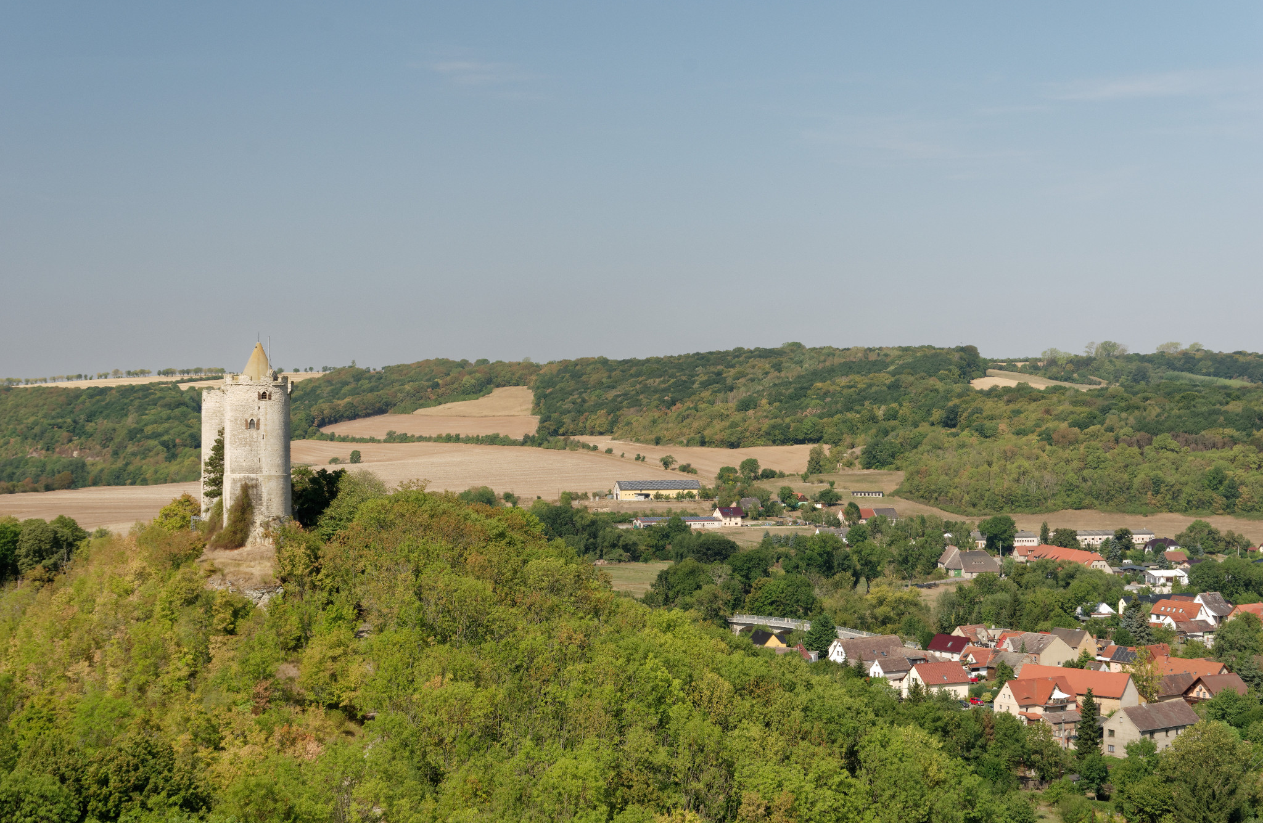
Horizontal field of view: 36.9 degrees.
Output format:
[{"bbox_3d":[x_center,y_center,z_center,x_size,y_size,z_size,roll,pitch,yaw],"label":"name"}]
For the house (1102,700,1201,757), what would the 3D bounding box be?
[{"bbox_3d":[104.970,63.820,381.560,19.550,10.000,8.940,0,1,-38],"label":"house"}]

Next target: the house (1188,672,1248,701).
[{"bbox_3d":[134.640,64.510,435.490,13.020,7.730,9.610,0,1,-39],"label":"house"}]

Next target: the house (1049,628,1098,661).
[{"bbox_3d":[119.710,63.540,515.660,10.050,8.320,9.320,0,1,45],"label":"house"}]

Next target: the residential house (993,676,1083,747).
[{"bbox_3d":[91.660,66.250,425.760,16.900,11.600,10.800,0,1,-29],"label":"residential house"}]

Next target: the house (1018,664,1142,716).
[{"bbox_3d":[101.140,63.480,430.410,25.510,9.870,9.920,0,1,38],"label":"house"}]

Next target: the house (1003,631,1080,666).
[{"bbox_3d":[105.250,62.200,489.570,15.500,9.500,12.500,-1,1,-41],"label":"house"}]

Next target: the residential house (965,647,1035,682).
[{"bbox_3d":[96.330,66.480,500.000,10.800,6.900,19.500,0,1,-38],"label":"residential house"}]

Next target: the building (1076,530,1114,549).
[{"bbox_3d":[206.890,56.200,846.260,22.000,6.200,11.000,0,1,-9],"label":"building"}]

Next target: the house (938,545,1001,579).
[{"bbox_3d":[129.530,57.710,724.510,20.800,10.900,13.000,0,0,-2],"label":"house"}]

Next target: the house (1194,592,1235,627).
[{"bbox_3d":[175.550,60.230,575.000,10.940,9.960,12.150,0,1,42],"label":"house"}]

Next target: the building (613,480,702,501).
[{"bbox_3d":[14.670,43.780,1052.030,46.500,10.200,13.000,0,1,-16],"label":"building"}]

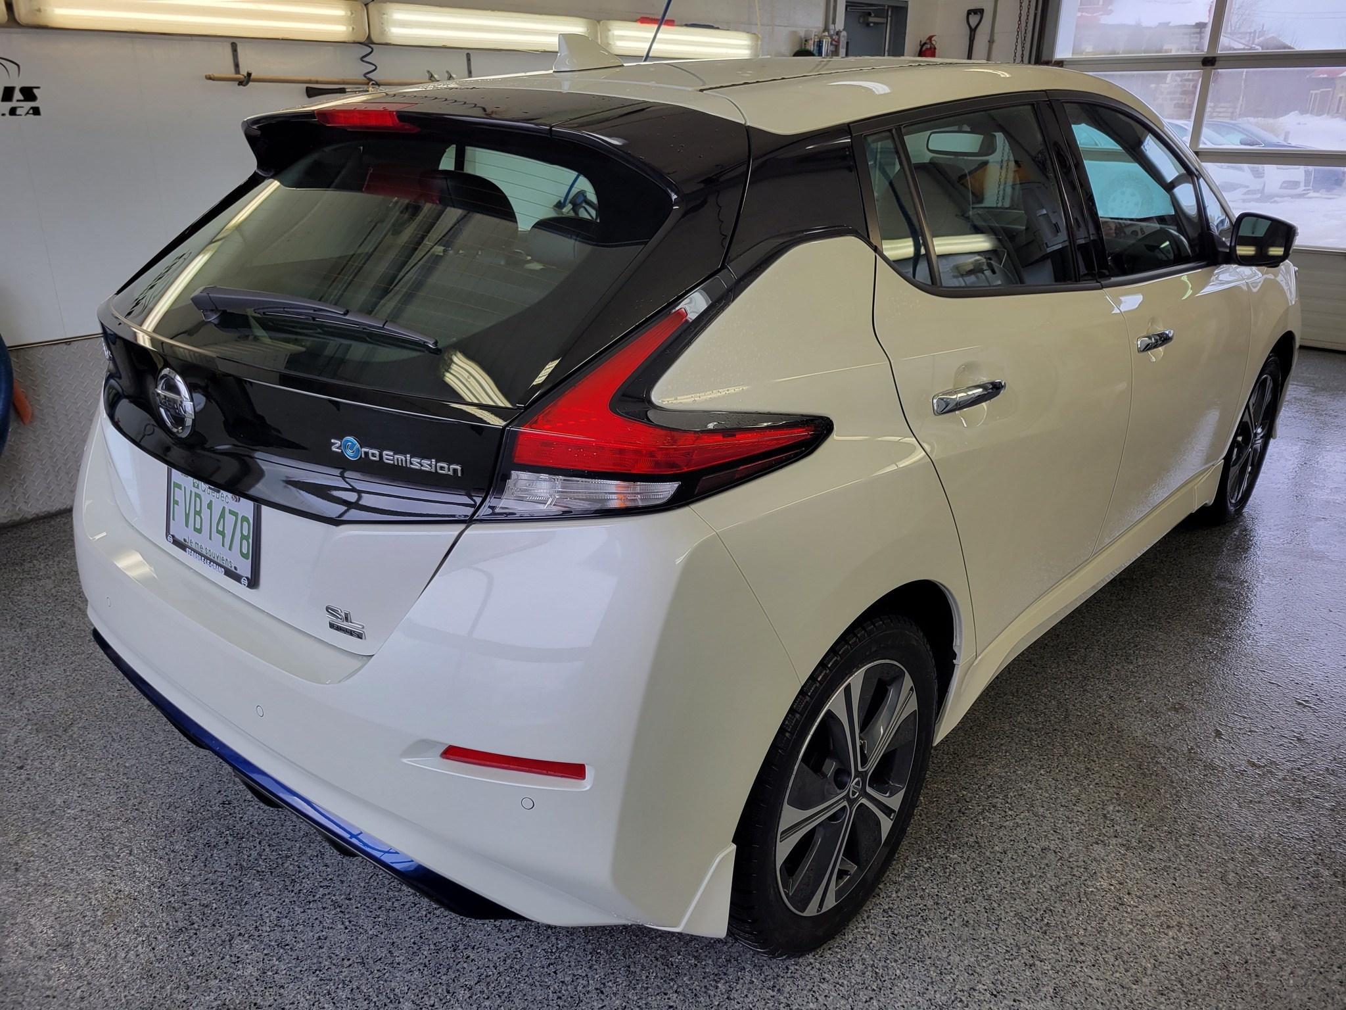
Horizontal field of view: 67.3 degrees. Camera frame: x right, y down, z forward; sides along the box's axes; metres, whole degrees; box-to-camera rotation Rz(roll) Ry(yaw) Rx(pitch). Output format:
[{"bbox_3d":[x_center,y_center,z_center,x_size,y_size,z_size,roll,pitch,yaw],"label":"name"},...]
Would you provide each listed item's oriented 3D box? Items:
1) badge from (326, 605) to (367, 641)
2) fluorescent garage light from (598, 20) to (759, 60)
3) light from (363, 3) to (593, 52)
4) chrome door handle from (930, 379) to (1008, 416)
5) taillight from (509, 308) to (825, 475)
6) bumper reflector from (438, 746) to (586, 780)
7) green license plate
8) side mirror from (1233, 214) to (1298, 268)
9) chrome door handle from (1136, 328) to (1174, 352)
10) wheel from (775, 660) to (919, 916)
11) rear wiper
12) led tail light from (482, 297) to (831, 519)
[{"bbox_3d":[-0.474,0.170,1.461,0.097,0.042,0.008,13,16,32],"label":"badge"},{"bbox_3d":[0.054,-2.507,5.519,0.110,0.155,1.290,18,28,40],"label":"fluorescent garage light"},{"bbox_3d":[-0.833,-2.167,4.633,0.110,0.155,1.290,18,28,40],"label":"light"},{"bbox_3d":[0.501,-0.187,1.705,0.048,0.037,0.212,17,25,38],"label":"chrome door handle"},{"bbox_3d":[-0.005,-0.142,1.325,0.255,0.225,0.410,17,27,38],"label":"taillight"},{"bbox_3d":[-0.212,0.349,1.338,0.212,0.030,0.030,6,22,16],"label":"bumper reflector"},{"bbox_3d":[-0.754,0.024,1.651,0.312,0.158,0.014,17,16,38],"label":"green license plate"},{"bbox_3d":[1.692,-0.751,2.882,0.175,0.147,0.150,17,27,38],"label":"side mirror"},{"bbox_3d":[1.171,-0.399,2.453,0.048,0.037,0.207,17,26,38],"label":"chrome door handle"},{"bbox_3d":[0.251,0.471,1.811,0.180,0.462,0.462,17,27,38],"label":"wheel"},{"bbox_3d":[-0.534,-0.280,1.466,0.500,0.058,0.065,15,-19,28],"label":"rear wiper"},{"bbox_3d":[-0.013,-0.133,1.335,0.290,0.295,0.450,17,27,38],"label":"led tail light"}]

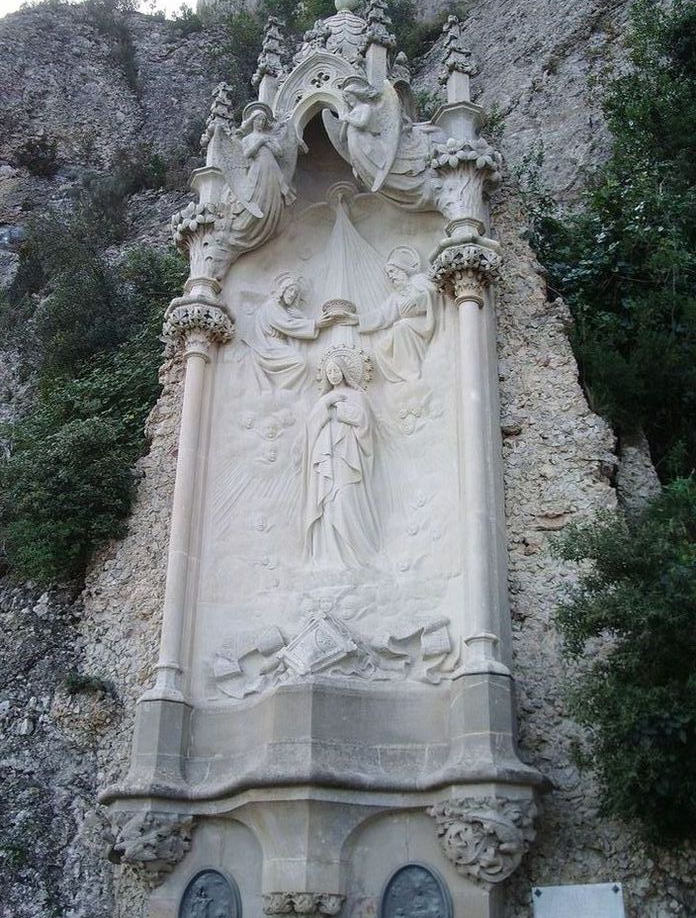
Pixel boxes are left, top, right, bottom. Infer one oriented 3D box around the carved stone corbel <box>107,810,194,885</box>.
[{"bbox_3d":[-1.104,2.181,6.108,0.504,0.398,0.359,-9,-28,19],"label":"carved stone corbel"}]

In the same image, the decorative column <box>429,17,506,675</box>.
[{"bbox_3d":[0.770,-1.041,7.022,0.485,4.928,0.446,-9,-28,19],"label":"decorative column"}]

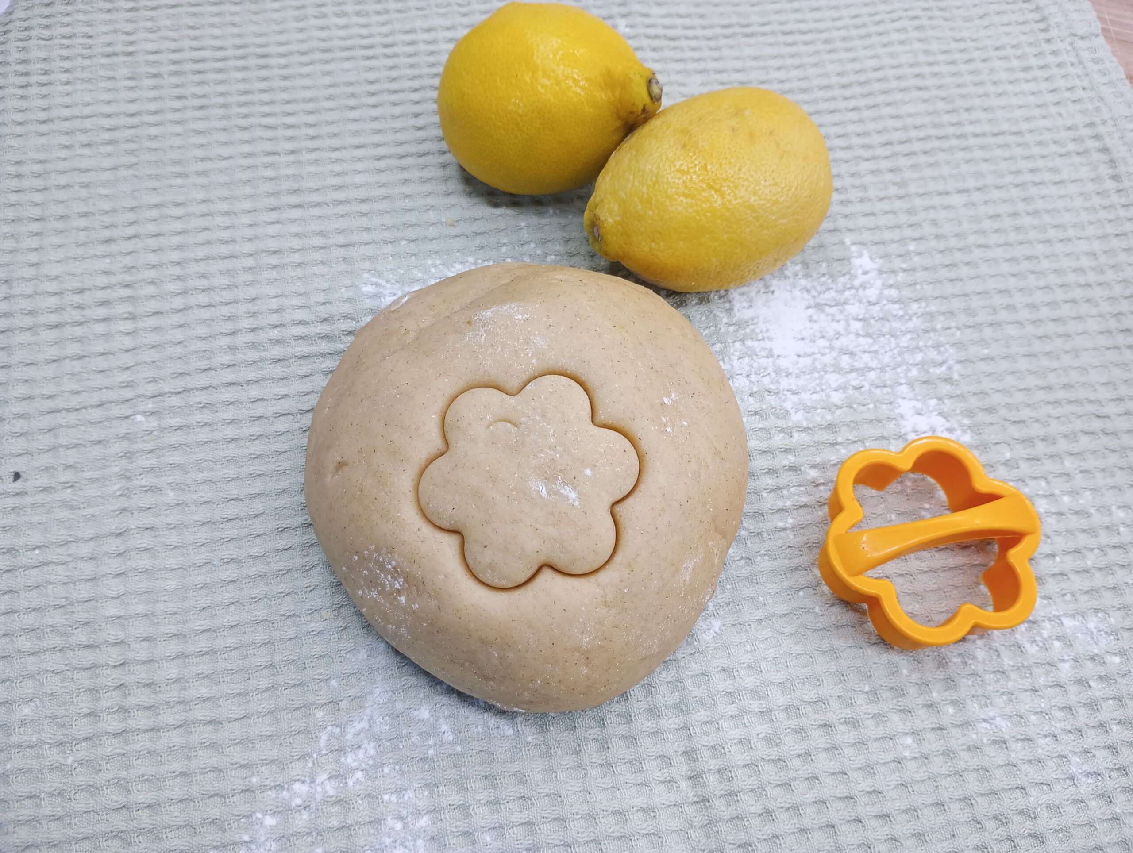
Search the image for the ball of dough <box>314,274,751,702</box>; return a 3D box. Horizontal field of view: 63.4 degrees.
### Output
[{"bbox_3d":[-0.009,0.007,0.263,0.126,0.049,0.138,1,64,-2],"label":"ball of dough"}]

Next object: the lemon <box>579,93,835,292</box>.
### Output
[{"bbox_3d":[0.047,-0.076,0.299,0.084,0.061,0.062,-23,68,-13],"label":"lemon"}]

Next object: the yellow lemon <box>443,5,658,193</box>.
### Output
[{"bbox_3d":[-0.007,-0.111,0.314,0.078,0.062,0.062,-6,65,-6],"label":"yellow lemon"}]

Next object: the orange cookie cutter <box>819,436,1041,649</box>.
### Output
[{"bbox_3d":[0.106,0.034,0.269,0.064,0.027,0.059,-12,66,-8],"label":"orange cookie cutter"}]

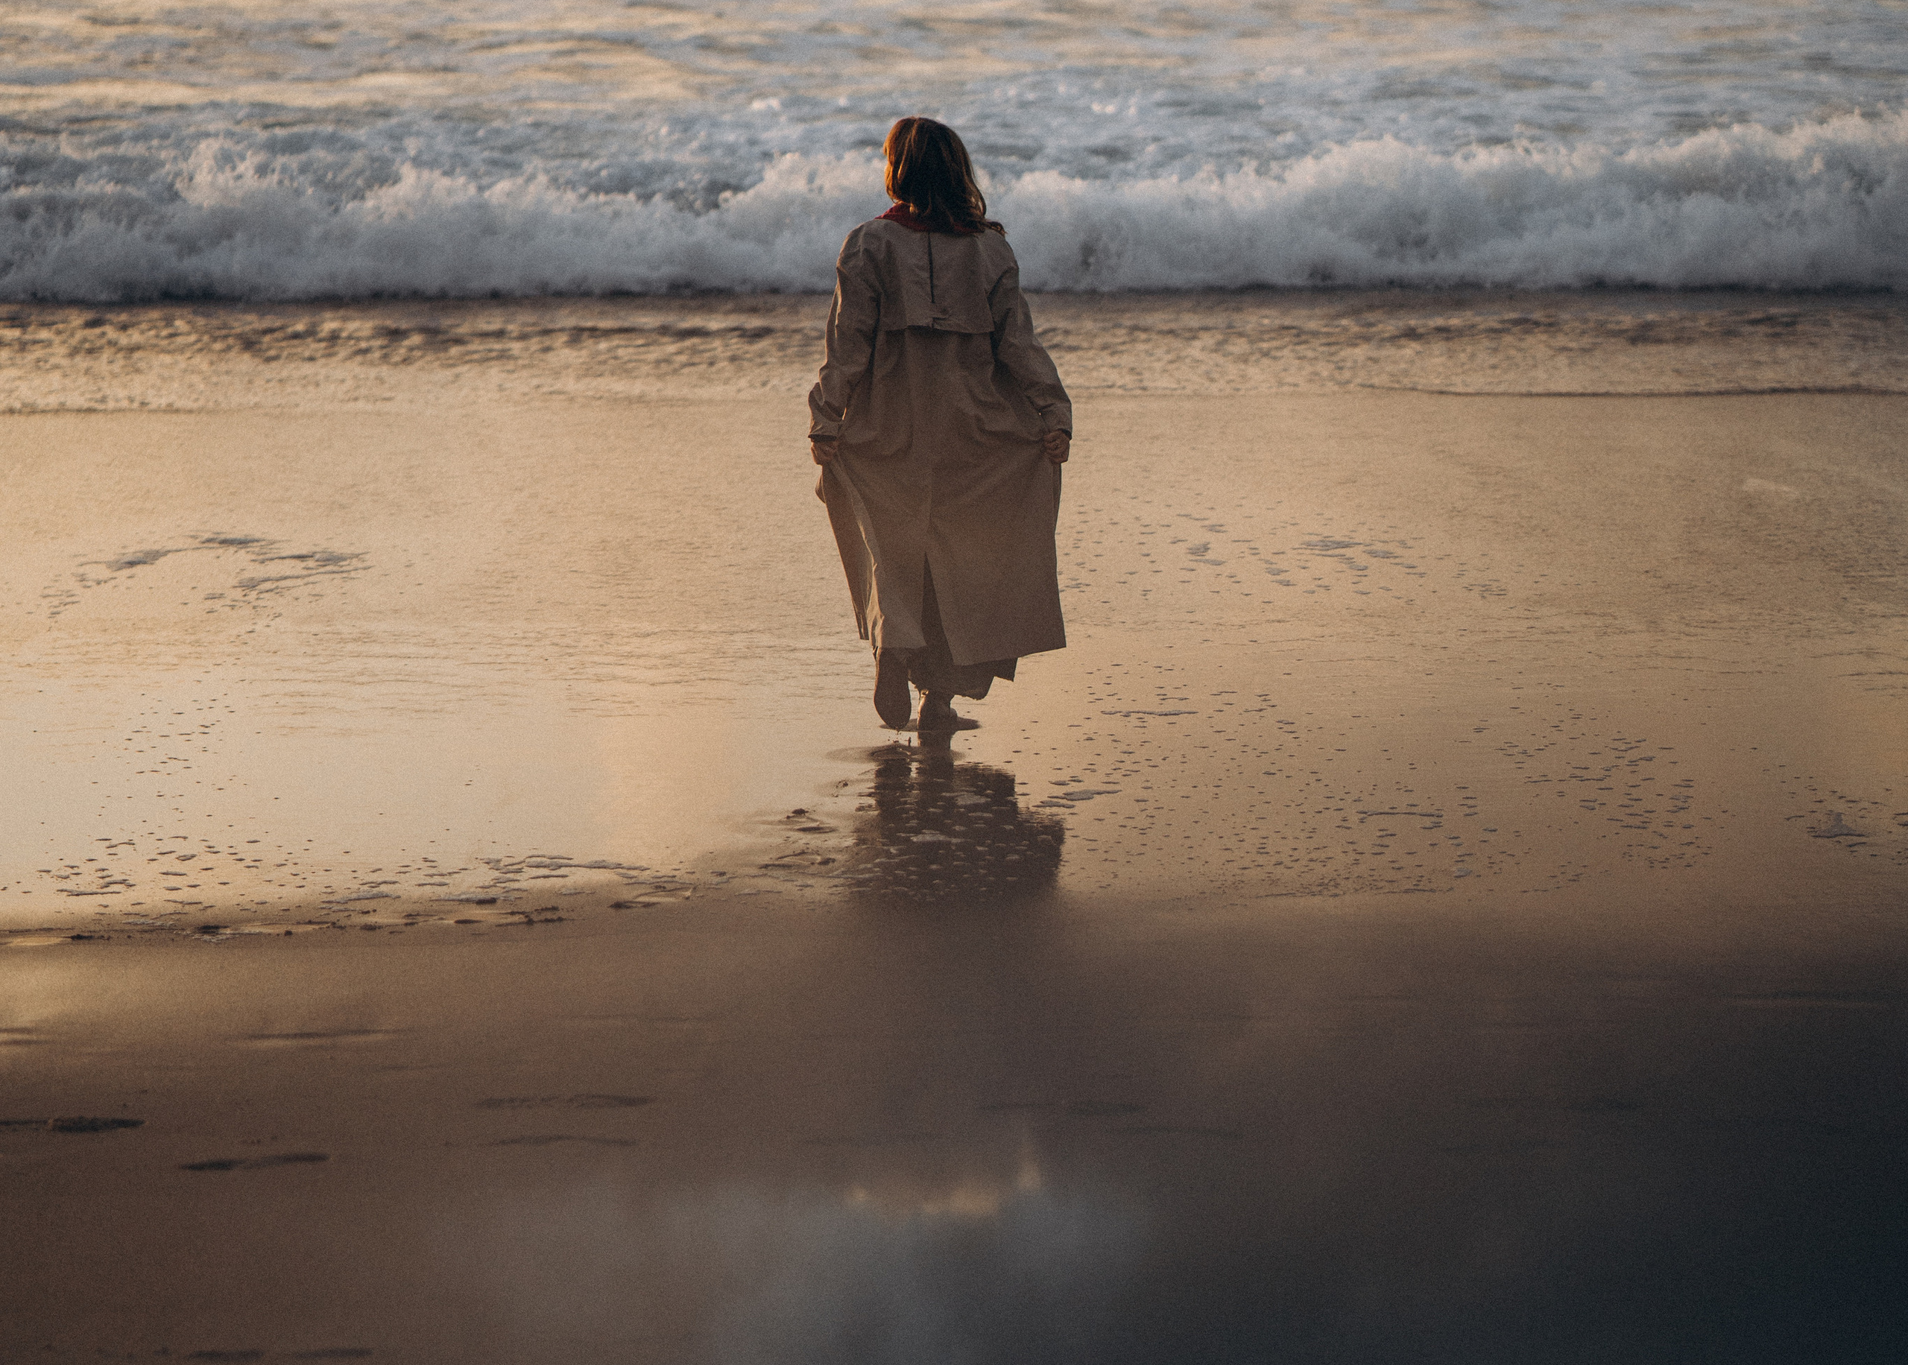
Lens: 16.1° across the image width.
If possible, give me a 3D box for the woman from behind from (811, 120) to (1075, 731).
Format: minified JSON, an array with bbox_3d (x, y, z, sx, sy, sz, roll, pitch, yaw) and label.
[{"bbox_3d":[-0.036,-0.695,18.180,0.690,1.650,0.540,-1,10,-3],"label":"woman from behind"}]

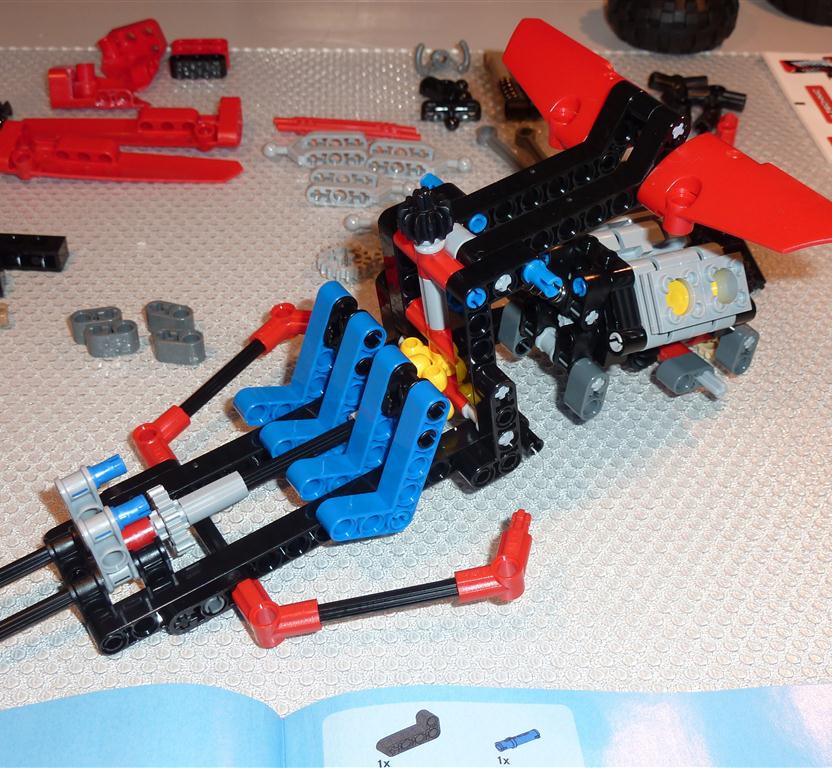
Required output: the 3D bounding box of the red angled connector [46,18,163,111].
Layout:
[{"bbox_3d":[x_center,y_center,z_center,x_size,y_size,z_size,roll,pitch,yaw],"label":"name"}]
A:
[{"bbox_3d":[-0.124,-0.131,0.506,0.042,0.017,0.050,-1,40,-4],"label":"red angled connector"}]

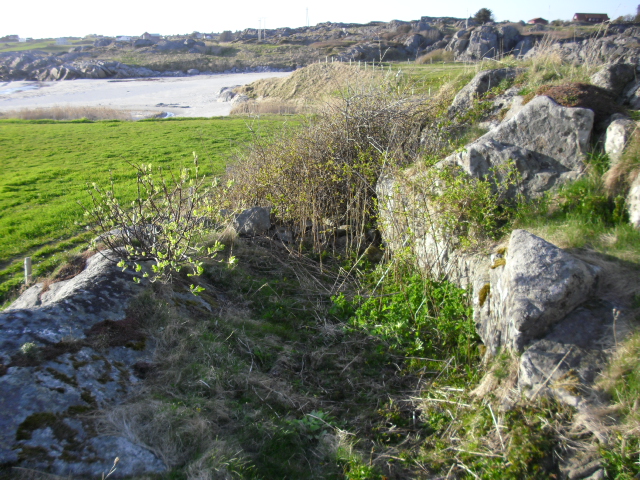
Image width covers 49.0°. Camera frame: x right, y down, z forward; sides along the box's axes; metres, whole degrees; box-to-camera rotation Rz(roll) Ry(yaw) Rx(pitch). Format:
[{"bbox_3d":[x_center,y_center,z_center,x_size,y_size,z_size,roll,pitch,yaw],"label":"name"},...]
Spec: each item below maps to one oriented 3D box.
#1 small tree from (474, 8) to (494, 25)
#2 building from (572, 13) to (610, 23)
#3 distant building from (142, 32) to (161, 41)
[{"bbox_3d":[47.908,-65.052,204.629,5.353,4.217,5.353,4,16,13],"label":"small tree"},{"bbox_3d":[113.986,-93.070,295.373,13.401,4.472,8.041,3,16,11],"label":"building"},{"bbox_3d":[-105.499,-127.156,440.002,10.563,5.207,7.922,-4,16,-13],"label":"distant building"}]

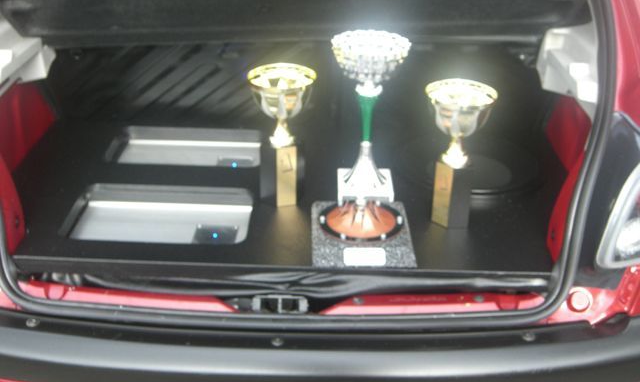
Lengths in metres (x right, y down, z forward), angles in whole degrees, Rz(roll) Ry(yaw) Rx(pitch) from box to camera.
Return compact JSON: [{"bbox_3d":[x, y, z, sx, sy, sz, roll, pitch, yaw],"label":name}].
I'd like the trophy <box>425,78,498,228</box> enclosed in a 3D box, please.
[{"bbox_3d":[0.257,-0.061,1.339,0.132,0.268,0.132,22,35,34],"label":"trophy"}]

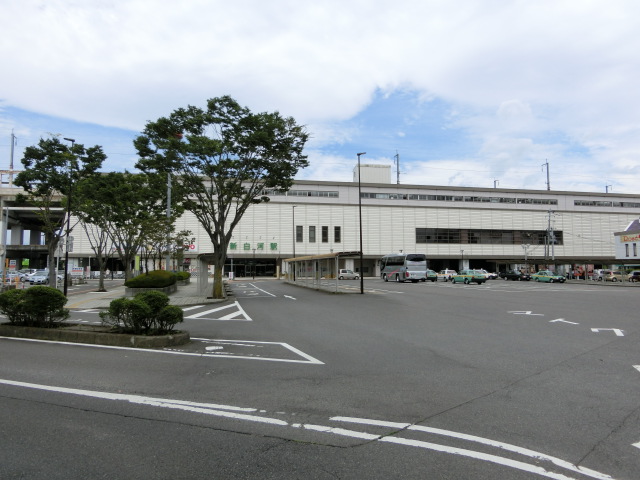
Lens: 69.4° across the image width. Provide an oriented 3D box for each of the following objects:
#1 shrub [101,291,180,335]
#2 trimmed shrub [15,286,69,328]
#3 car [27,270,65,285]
[{"bbox_3d":[-4.044,1.584,10.471,2.000,0.950,1.550,-1,-4,22],"label":"shrub"},{"bbox_3d":[-6.869,1.618,11.421,1.450,1.000,1.400,-1,-4,22],"label":"trimmed shrub"},{"bbox_3d":[-28.250,3.832,47.654,1.700,1.460,4.400,1,-4,-12],"label":"car"}]

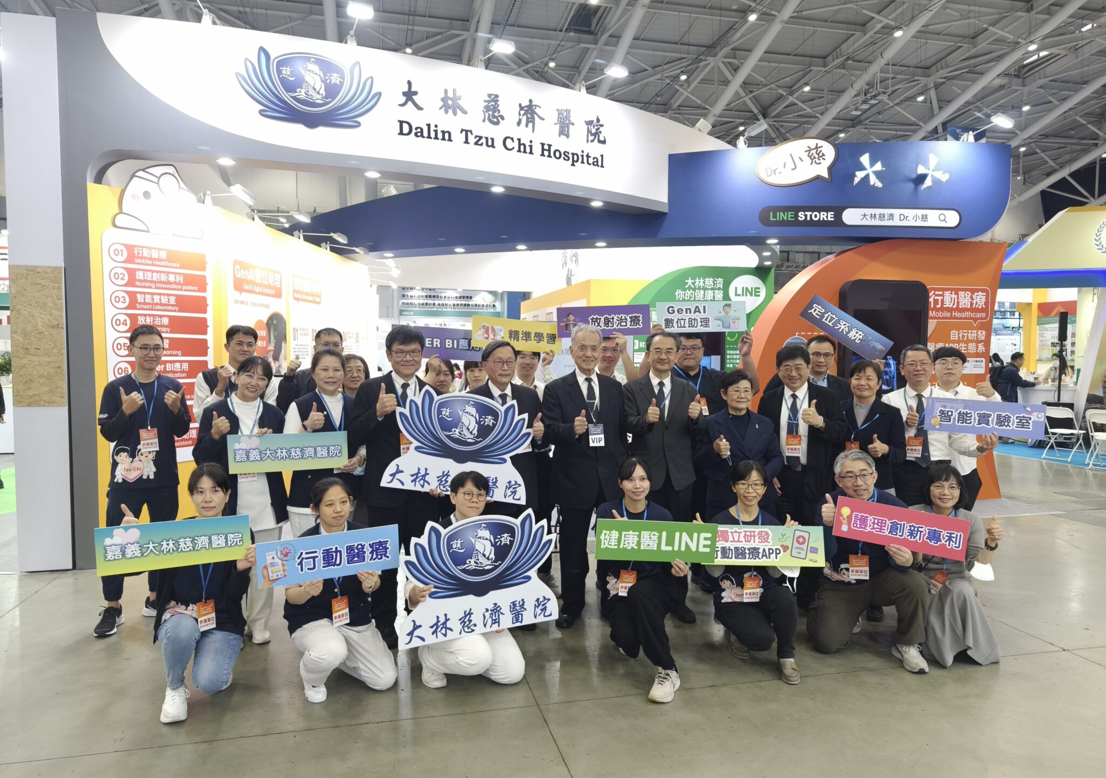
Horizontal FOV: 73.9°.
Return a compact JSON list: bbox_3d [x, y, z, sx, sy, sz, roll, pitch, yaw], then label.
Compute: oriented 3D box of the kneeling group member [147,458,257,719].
[{"bbox_3d":[-1.597,0.867,3.400,0.500,1.040,0.700,0,3,-14],"label":"kneeling group member"}]

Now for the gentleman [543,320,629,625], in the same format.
[{"bbox_3d":[0.189,0.494,4.280,0.510,1.720,0.400,1,3,5],"label":"gentleman"}]

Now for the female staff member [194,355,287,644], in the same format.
[{"bbox_3d":[-1.712,0.580,4.040,0.490,1.550,0.380,0,3,-13],"label":"female staff member"}]

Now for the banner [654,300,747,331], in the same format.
[{"bbox_3d":[0.980,-0.470,4.860,0.600,0.200,0.012,-2,-2,3],"label":"banner"}]

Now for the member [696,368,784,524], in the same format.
[{"bbox_3d":[1.074,0.614,4.200,0.500,1.500,0.360,1,3,9],"label":"member"}]

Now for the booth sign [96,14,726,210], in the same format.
[{"bbox_3d":[-0.470,-2.271,6.650,6.100,0.940,0.600,-1,3,-30],"label":"booth sign"}]

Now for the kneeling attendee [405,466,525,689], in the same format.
[{"bbox_3d":[-0.415,0.896,3.660,0.560,0.970,0.680,0,3,-7],"label":"kneeling attendee"}]

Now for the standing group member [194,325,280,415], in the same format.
[{"bbox_3d":[-2.047,0.446,4.750,0.520,1.722,0.370,-1,3,-21],"label":"standing group member"}]

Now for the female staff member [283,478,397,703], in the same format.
[{"bbox_3d":[-1.020,0.892,3.520,0.520,0.935,0.680,-1,3,-19],"label":"female staff member"}]

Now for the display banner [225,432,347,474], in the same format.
[{"bbox_3d":[-1.402,0.336,3.905,0.600,0.200,0.010,-2,5,-13],"label":"display banner"}]

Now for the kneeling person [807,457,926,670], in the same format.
[{"bbox_3d":[1.636,0.833,3.850,0.620,1.026,0.780,1,3,18],"label":"kneeling person"}]

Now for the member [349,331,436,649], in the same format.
[{"bbox_3d":[-0.845,0.496,3.980,0.530,1.688,0.400,-1,3,-12],"label":"member"}]

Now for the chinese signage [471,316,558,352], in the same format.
[{"bbox_3d":[-0.233,-0.351,4.800,0.610,0.200,0.020,4,2,-6],"label":"chinese signage"}]

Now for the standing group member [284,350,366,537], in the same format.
[{"bbox_3d":[-1.276,0.557,4.120,0.460,1.554,0.340,-1,3,-19],"label":"standing group member"}]

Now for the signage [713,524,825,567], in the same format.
[{"bbox_3d":[1.050,0.790,3.700,0.600,0.200,0.012,-3,-6,16],"label":"signage"}]

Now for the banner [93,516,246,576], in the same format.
[{"bbox_3d":[-1.645,0.680,3.200,0.600,0.200,0.010,-2,3,-19],"label":"banner"}]

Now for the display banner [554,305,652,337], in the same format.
[{"bbox_3d":[0.330,-0.440,4.770,0.600,0.200,0.012,-2,-5,2],"label":"display banner"}]

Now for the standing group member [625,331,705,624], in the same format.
[{"bbox_3d":[0.655,0.508,4.370,0.500,1.690,0.400,0,3,3],"label":"standing group member"}]

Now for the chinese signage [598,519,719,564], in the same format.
[{"bbox_3d":[0.520,0.760,3.650,0.600,0.200,0.012,4,1,1],"label":"chinese signage"}]

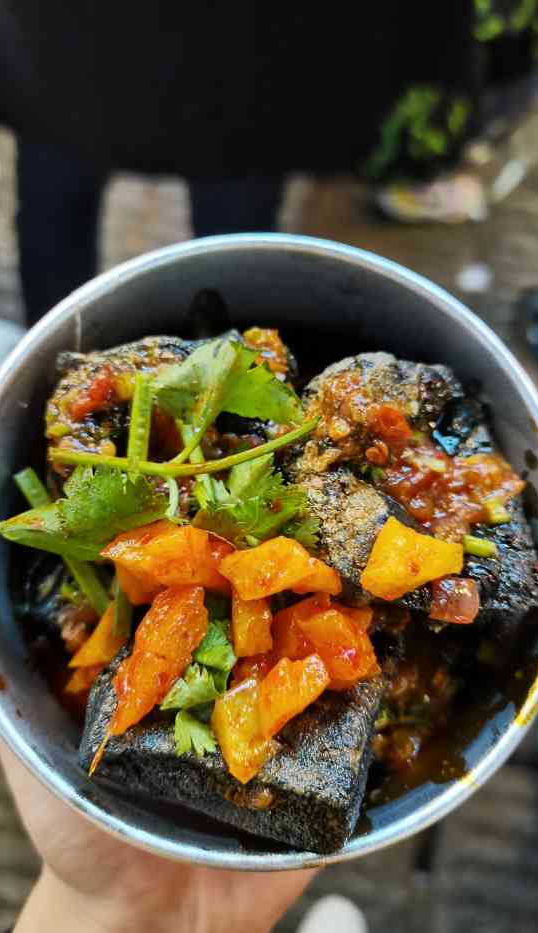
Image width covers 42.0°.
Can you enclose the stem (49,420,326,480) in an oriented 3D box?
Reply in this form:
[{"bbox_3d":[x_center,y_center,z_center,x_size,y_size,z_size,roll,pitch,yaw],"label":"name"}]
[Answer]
[{"bbox_3d":[-0.020,-0.004,0.172,0.067,0.008,0.010,-7,79,-1],"label":"stem"}]

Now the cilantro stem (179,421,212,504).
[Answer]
[{"bbox_3d":[-0.018,-0.001,0.176,0.004,0.004,0.023,-17,79,-3],"label":"cilantro stem"}]

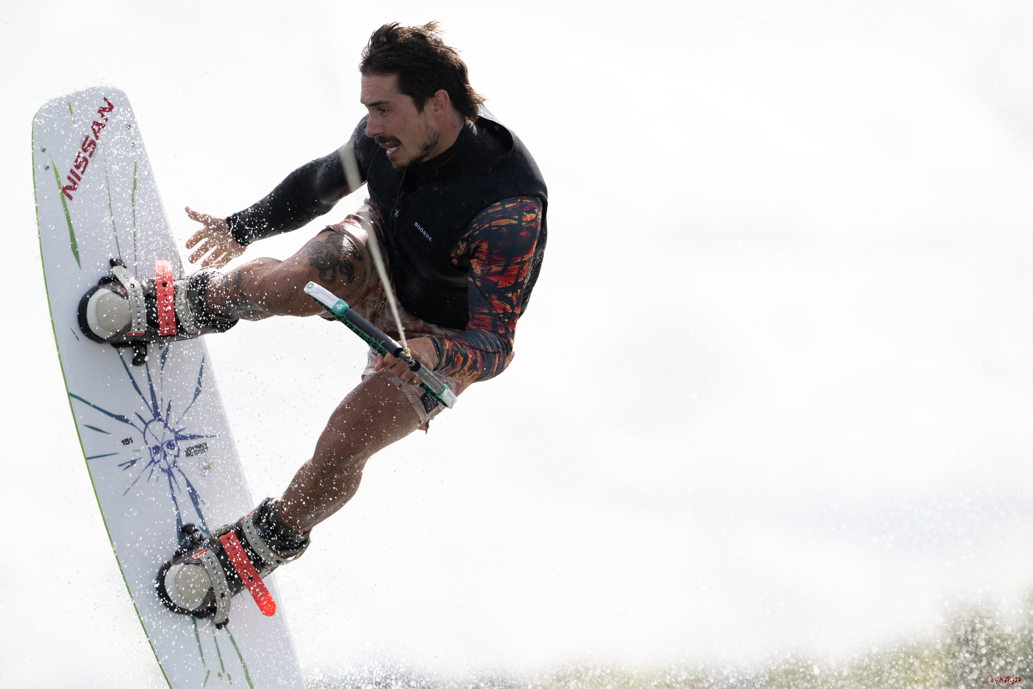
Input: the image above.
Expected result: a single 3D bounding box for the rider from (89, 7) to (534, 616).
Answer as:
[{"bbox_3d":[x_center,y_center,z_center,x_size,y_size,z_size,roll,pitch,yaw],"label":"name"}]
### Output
[{"bbox_3d":[-0.321,-0.043,23.026,0.920,1.240,0.740,15,16,42],"label":"rider"}]

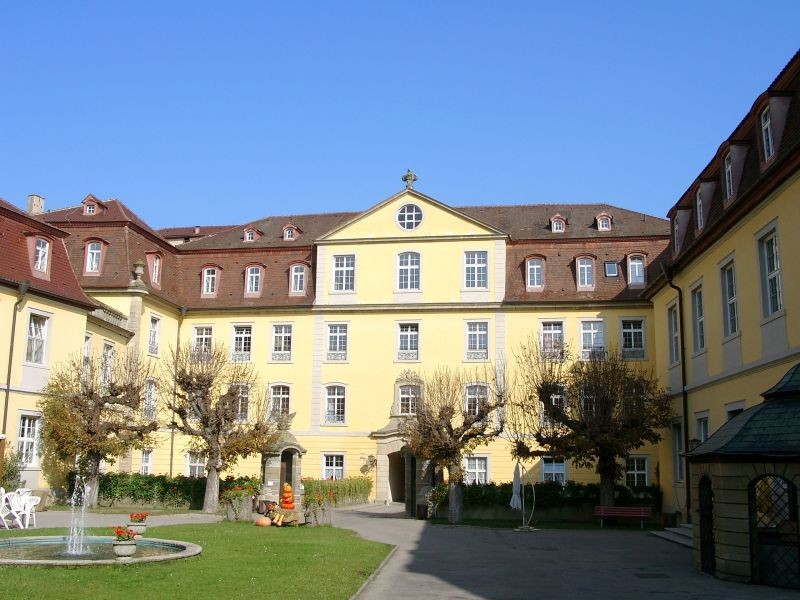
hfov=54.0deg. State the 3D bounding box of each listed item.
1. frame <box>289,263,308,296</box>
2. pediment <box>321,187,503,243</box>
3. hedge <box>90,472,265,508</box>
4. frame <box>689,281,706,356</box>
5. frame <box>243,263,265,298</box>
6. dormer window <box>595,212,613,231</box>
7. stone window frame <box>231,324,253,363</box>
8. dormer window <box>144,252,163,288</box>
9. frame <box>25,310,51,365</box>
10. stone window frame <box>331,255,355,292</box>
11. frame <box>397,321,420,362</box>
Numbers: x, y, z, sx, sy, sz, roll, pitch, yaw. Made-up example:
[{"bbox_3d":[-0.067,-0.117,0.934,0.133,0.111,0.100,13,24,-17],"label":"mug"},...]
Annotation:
[{"bbox_3d":[-6.229,-1.245,48.568,1.249,2.242,0.600,-1,-12,10],"label":"frame"},{"bbox_3d":[0.686,-4.756,45.770,11.098,3.170,0.700,-1,-12,11],"label":"pediment"},{"bbox_3d":[-10.003,8.701,35.868,8.041,1.420,1.200,-1,-12,11],"label":"hedge"},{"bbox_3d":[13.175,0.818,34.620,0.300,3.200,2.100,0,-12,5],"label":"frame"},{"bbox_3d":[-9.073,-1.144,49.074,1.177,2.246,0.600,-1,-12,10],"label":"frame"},{"bbox_3d":[12.020,-4.467,46.483,0.990,1.155,1.200,-1,-12,11],"label":"dormer window"},{"bbox_3d":[-9.379,2.561,46.638,1.379,2.367,0.250,-1,-12,10],"label":"stone window frame"},{"bbox_3d":[-14.678,-1.680,46.565,0.700,2.046,1.149,-1,-12,10],"label":"dormer window"},{"bbox_3d":[-15.061,1.558,32.607,0.250,2.378,1.403,-3,-12,19],"label":"frame"},{"bbox_3d":[-2.991,-1.370,41.766,1.422,2.131,0.250,-1,-12,10],"label":"stone window frame"},{"bbox_3d":[0.483,2.387,44.784,1.388,2.359,0.250,-1,-12,10],"label":"frame"}]

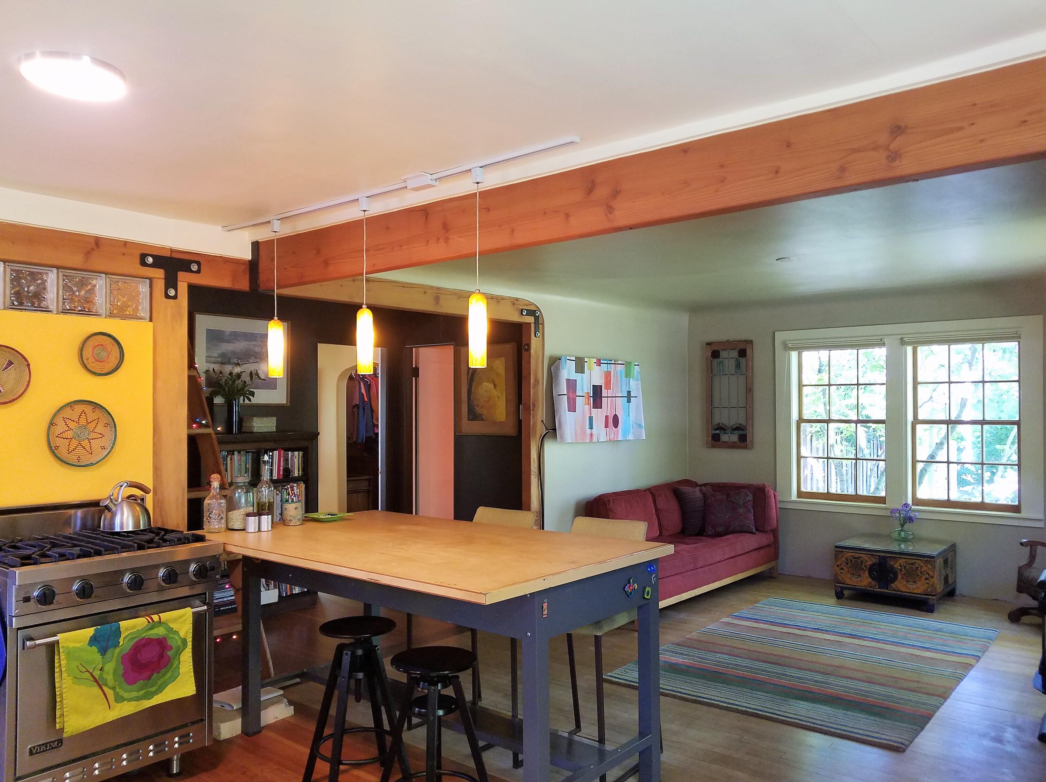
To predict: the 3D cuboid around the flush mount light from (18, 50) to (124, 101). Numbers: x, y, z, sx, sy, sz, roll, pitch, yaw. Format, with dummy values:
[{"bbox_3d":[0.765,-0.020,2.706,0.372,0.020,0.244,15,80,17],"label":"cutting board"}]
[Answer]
[{"bbox_3d":[-1.250,-0.871,2.186,0.262,0.030,0.262,0,-1,0],"label":"flush mount light"}]

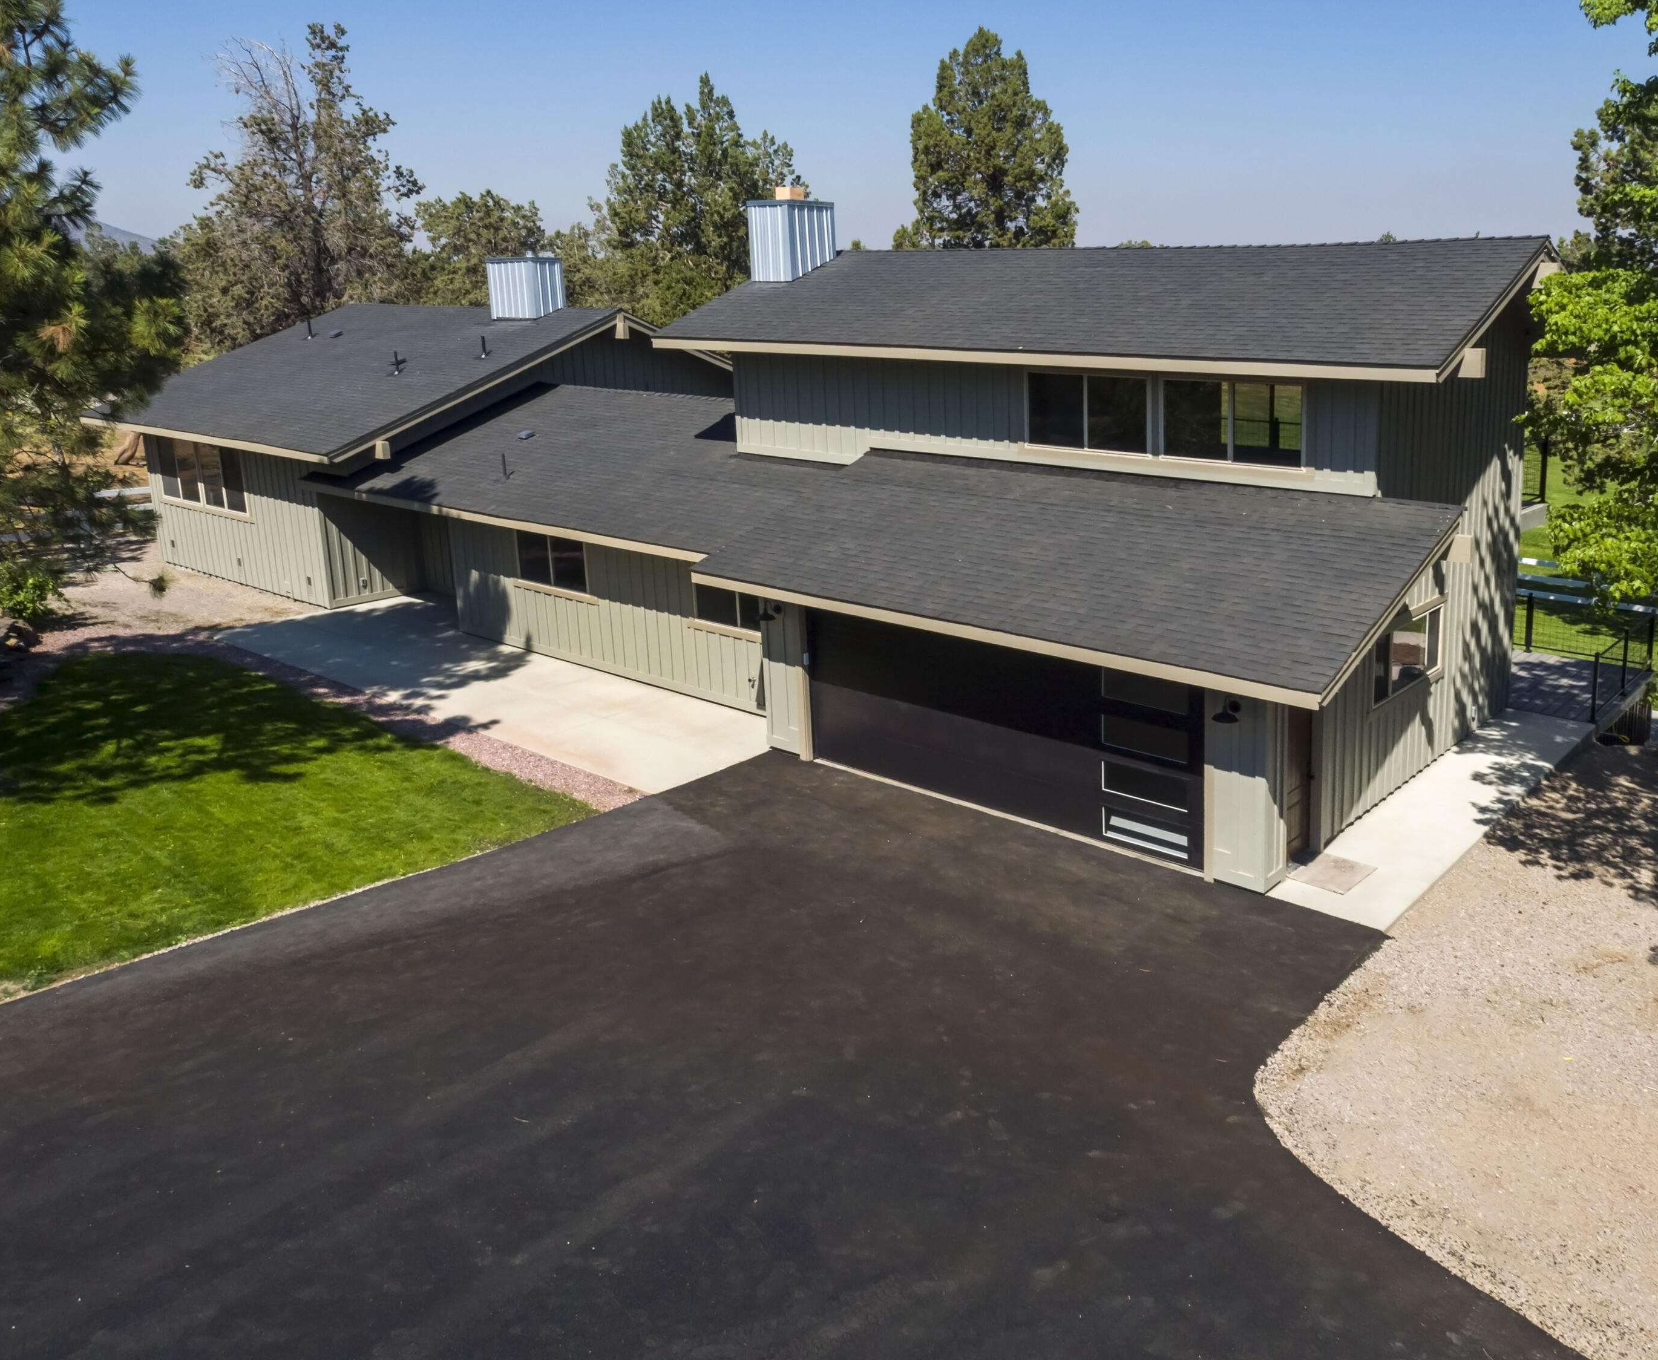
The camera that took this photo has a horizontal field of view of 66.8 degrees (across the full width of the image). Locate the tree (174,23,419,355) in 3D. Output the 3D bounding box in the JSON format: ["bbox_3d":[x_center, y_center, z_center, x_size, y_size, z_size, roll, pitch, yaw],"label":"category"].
[{"bbox_3d":[-16.284,-12.780,39.746,7.605,13.509,7.605,-7,18,-20],"label":"tree"}]

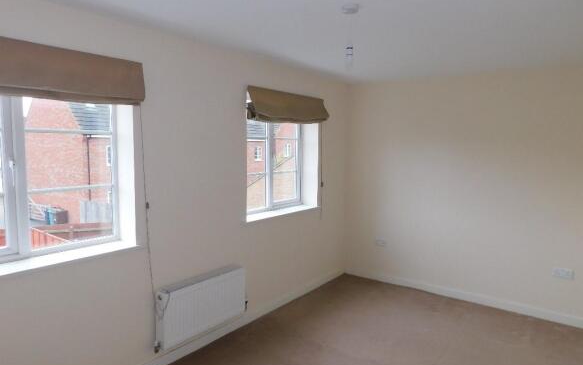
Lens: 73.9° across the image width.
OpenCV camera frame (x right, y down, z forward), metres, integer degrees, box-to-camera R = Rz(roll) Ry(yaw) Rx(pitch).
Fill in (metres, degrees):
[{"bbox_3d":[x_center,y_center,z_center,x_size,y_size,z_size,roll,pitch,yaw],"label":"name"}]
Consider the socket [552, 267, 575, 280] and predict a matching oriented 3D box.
[{"bbox_3d":[2.474,0.832,3.521,0.150,0.088,0.012,5,7,37],"label":"socket"}]

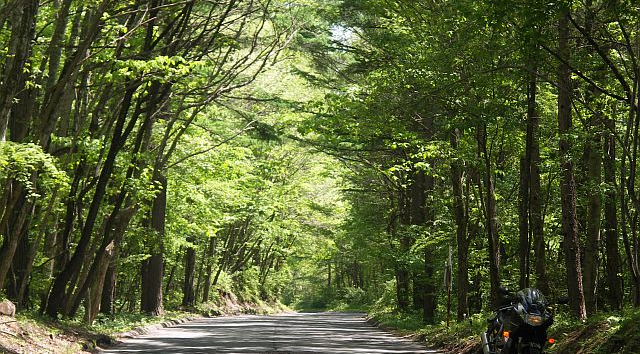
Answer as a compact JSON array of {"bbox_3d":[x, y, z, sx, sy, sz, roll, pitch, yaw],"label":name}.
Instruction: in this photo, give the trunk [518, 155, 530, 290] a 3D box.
[{"bbox_3d":[3.955,1.012,46.070,0.190,2.859,0.190,0,-3,0],"label":"trunk"}]

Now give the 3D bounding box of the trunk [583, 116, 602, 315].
[{"bbox_3d":[4.941,0.692,43.089,0.240,3.617,0.240,2,-3,0],"label":"trunk"}]

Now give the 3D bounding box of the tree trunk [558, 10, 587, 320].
[{"bbox_3d":[3.959,-0.197,37.621,0.250,4.917,0.250,-2,-3,0],"label":"tree trunk"}]

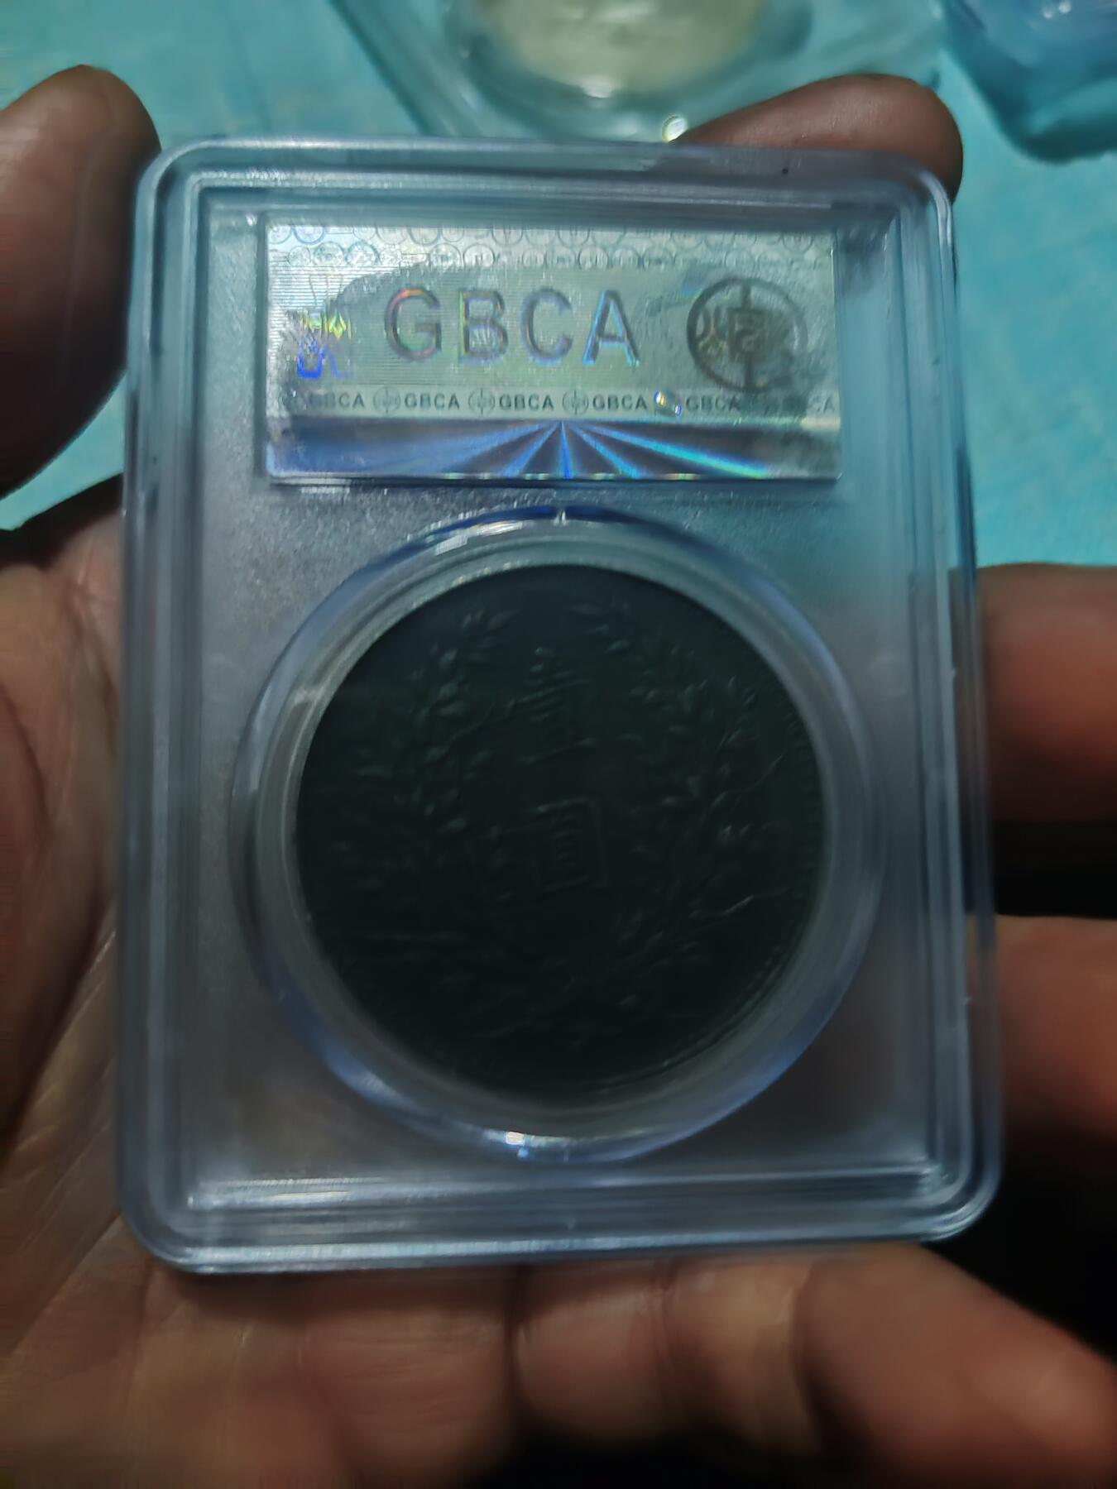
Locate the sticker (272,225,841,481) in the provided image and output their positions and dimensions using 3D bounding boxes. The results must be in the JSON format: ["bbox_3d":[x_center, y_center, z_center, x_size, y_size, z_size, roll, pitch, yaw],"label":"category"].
[{"bbox_3d":[0.000,-0.030,0.089,0.044,0.001,0.020,-1,85,-4],"label":"sticker"}]

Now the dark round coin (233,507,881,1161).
[{"bbox_3d":[0.000,0.006,0.088,0.048,0.006,0.048,-1,85,-4],"label":"dark round coin"}]

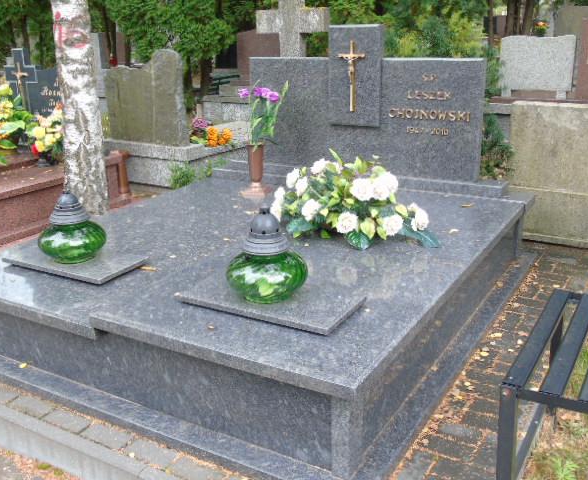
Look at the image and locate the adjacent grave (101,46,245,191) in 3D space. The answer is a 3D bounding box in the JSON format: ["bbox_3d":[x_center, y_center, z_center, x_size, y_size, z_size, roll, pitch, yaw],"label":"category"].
[{"bbox_3d":[-0.997,-1.399,6.685,1.220,1.260,2.050,9,21,29],"label":"adjacent grave"}]

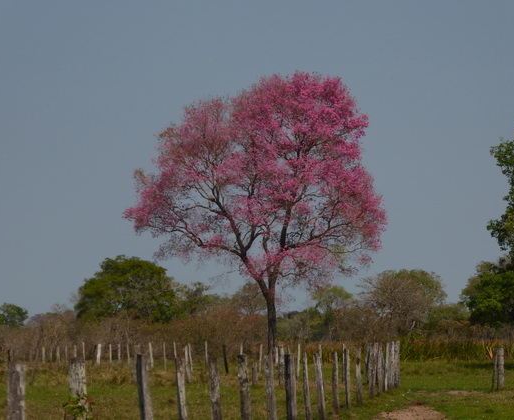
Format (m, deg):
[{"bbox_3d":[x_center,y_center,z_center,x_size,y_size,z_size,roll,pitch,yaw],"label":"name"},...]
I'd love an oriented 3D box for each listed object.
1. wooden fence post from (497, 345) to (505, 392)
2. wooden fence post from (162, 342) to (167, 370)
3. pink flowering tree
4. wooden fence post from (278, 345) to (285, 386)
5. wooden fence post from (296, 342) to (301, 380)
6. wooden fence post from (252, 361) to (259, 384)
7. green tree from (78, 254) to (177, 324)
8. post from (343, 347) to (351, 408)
[{"bbox_3d":[7.667,4.990,109.000,0.208,1.385,0.208,-1,-2,4],"label":"wooden fence post"},{"bbox_3d":[-4.624,7.363,174.000,0.126,1.407,0.126,-1,-2,-2],"label":"wooden fence post"},{"bbox_3d":[-0.147,0.323,203.000,15.363,16.770,14.595,-1,-2,0],"label":"pink flowering tree"},{"bbox_3d":[0.852,5.317,118.000,0.177,1.397,0.177,-1,-2,0],"label":"wooden fence post"},{"bbox_3d":[1.635,5.941,135.750,0.111,1.333,0.111,0,-2,0],"label":"wooden fence post"},{"bbox_3d":[-0.075,5.564,117.633,0.146,0.731,0.146,0,-2,0],"label":"wooden fence post"},{"bbox_3d":[-11.596,8.513,310.000,9.312,9.057,8.847,0,-2,0],"label":"green tree"},{"bbox_3d":[2.056,3.817,78.666,0.116,1.341,0.116,0,-2,0],"label":"post"}]

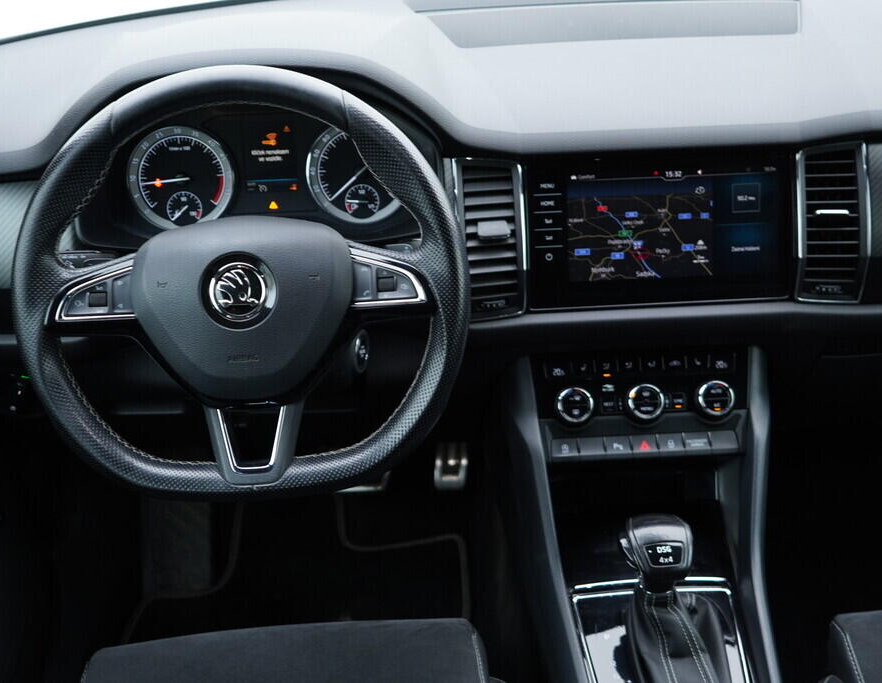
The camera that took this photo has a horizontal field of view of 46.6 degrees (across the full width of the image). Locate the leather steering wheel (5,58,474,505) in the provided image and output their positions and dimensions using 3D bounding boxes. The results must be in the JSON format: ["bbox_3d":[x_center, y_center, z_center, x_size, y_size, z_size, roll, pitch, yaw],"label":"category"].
[{"bbox_3d":[-0.163,-0.050,0.847,0.370,0.352,0.090,-3,-1,0],"label":"leather steering wheel"}]

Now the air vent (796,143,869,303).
[{"bbox_3d":[0.384,-0.117,1.005,0.068,0.153,0.040,-3,7,0],"label":"air vent"}]

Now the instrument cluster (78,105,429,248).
[{"bbox_3d":[-0.175,-0.165,1.020,0.355,0.150,0.075,-3,4,0],"label":"instrument cluster"}]

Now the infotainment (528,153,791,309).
[{"bbox_3d":[0.214,-0.110,1.005,0.257,0.147,0.025,-3,7,0],"label":"infotainment"}]

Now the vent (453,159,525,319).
[{"bbox_3d":[0.048,-0.101,1.003,0.068,0.153,0.040,-3,7,0],"label":"vent"}]

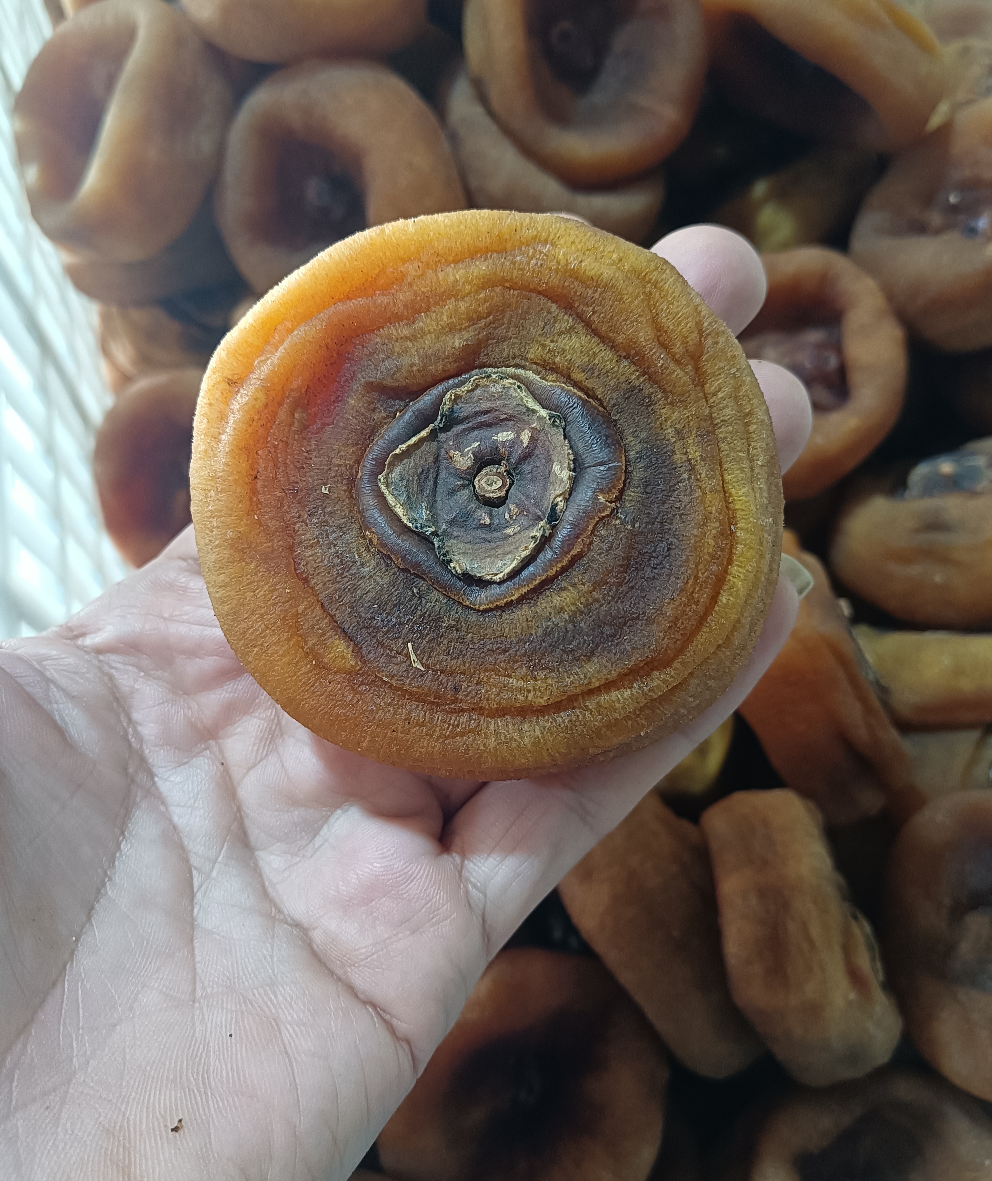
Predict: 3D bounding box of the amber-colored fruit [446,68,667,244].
[{"bbox_3d":[0.018,-0.137,0.322,0.071,0.036,0.071,0,77,0],"label":"amber-colored fruit"}]

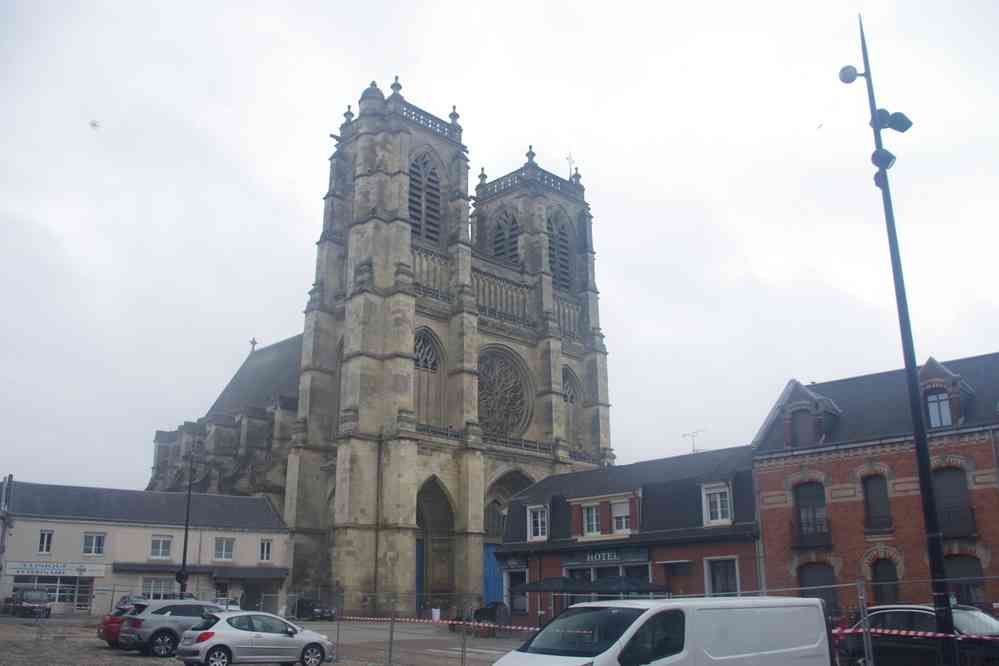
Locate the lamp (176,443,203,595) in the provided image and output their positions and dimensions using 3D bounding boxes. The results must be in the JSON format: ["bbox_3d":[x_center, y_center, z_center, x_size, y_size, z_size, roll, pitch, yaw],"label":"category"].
[{"bbox_3d":[-18.920,12.107,51.985,1.100,10.950,0.900,-3,-17,10],"label":"lamp"}]

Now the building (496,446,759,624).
[{"bbox_3d":[8.774,11.238,47.277,8.000,9.000,15.600,16,-24,-42],"label":"building"}]

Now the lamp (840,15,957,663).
[{"bbox_3d":[5.960,-0.007,12.482,1.050,10.950,0.800,-3,-17,10],"label":"lamp"}]

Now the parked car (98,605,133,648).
[{"bbox_3d":[-11.533,10.162,29.705,4.200,1.500,1.780,15,-23,-41],"label":"parked car"}]

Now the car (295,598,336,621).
[{"bbox_3d":[-13.201,19.849,61.548,1.770,1.480,4.200,10,-20,-30],"label":"car"}]

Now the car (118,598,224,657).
[{"bbox_3d":[-9.728,9.463,27.678,4.550,1.690,1.860,15,-23,-41],"label":"car"}]

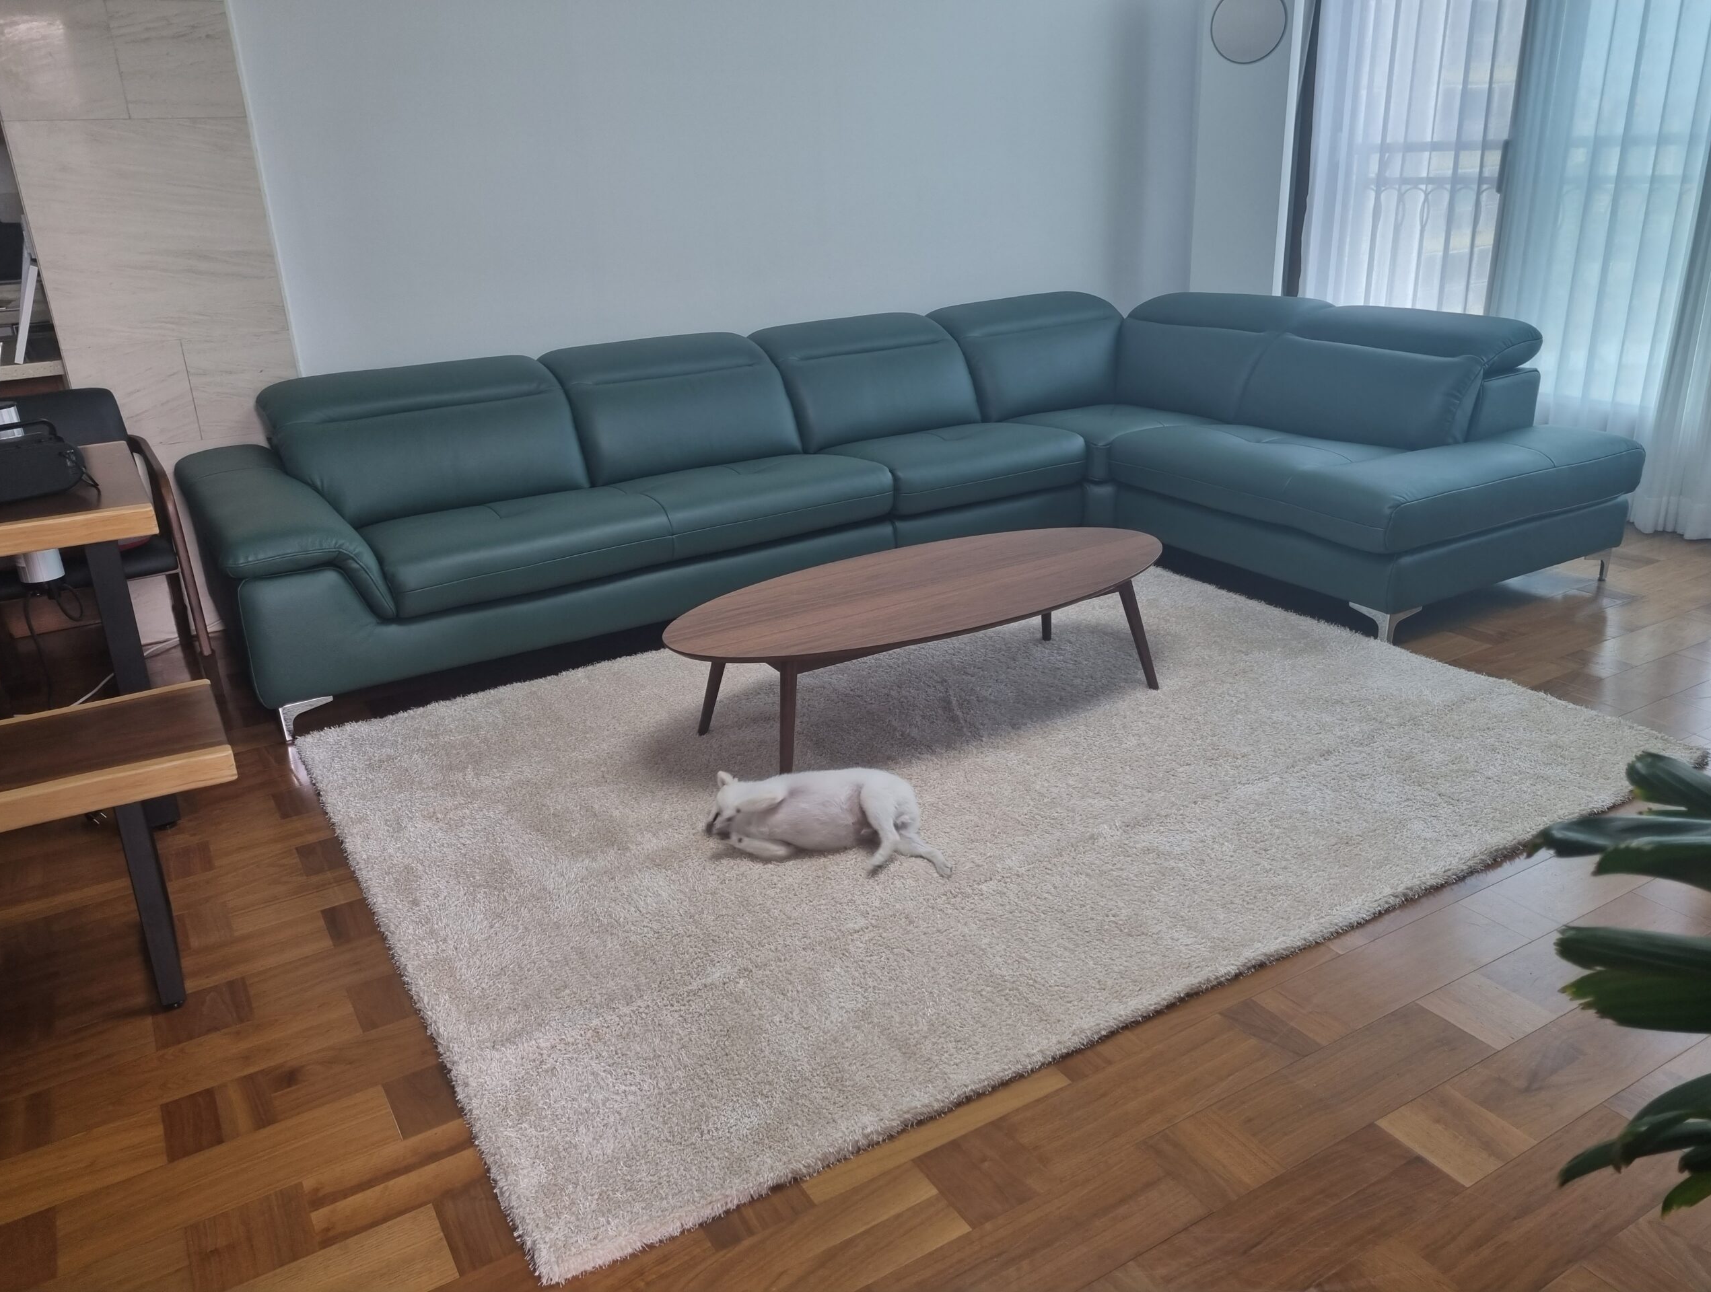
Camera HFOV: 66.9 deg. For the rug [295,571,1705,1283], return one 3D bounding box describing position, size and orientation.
[{"bbox_3d":[0.234,0.247,3.103,2.680,0.030,2.040,-14,24,-28],"label":"rug"}]

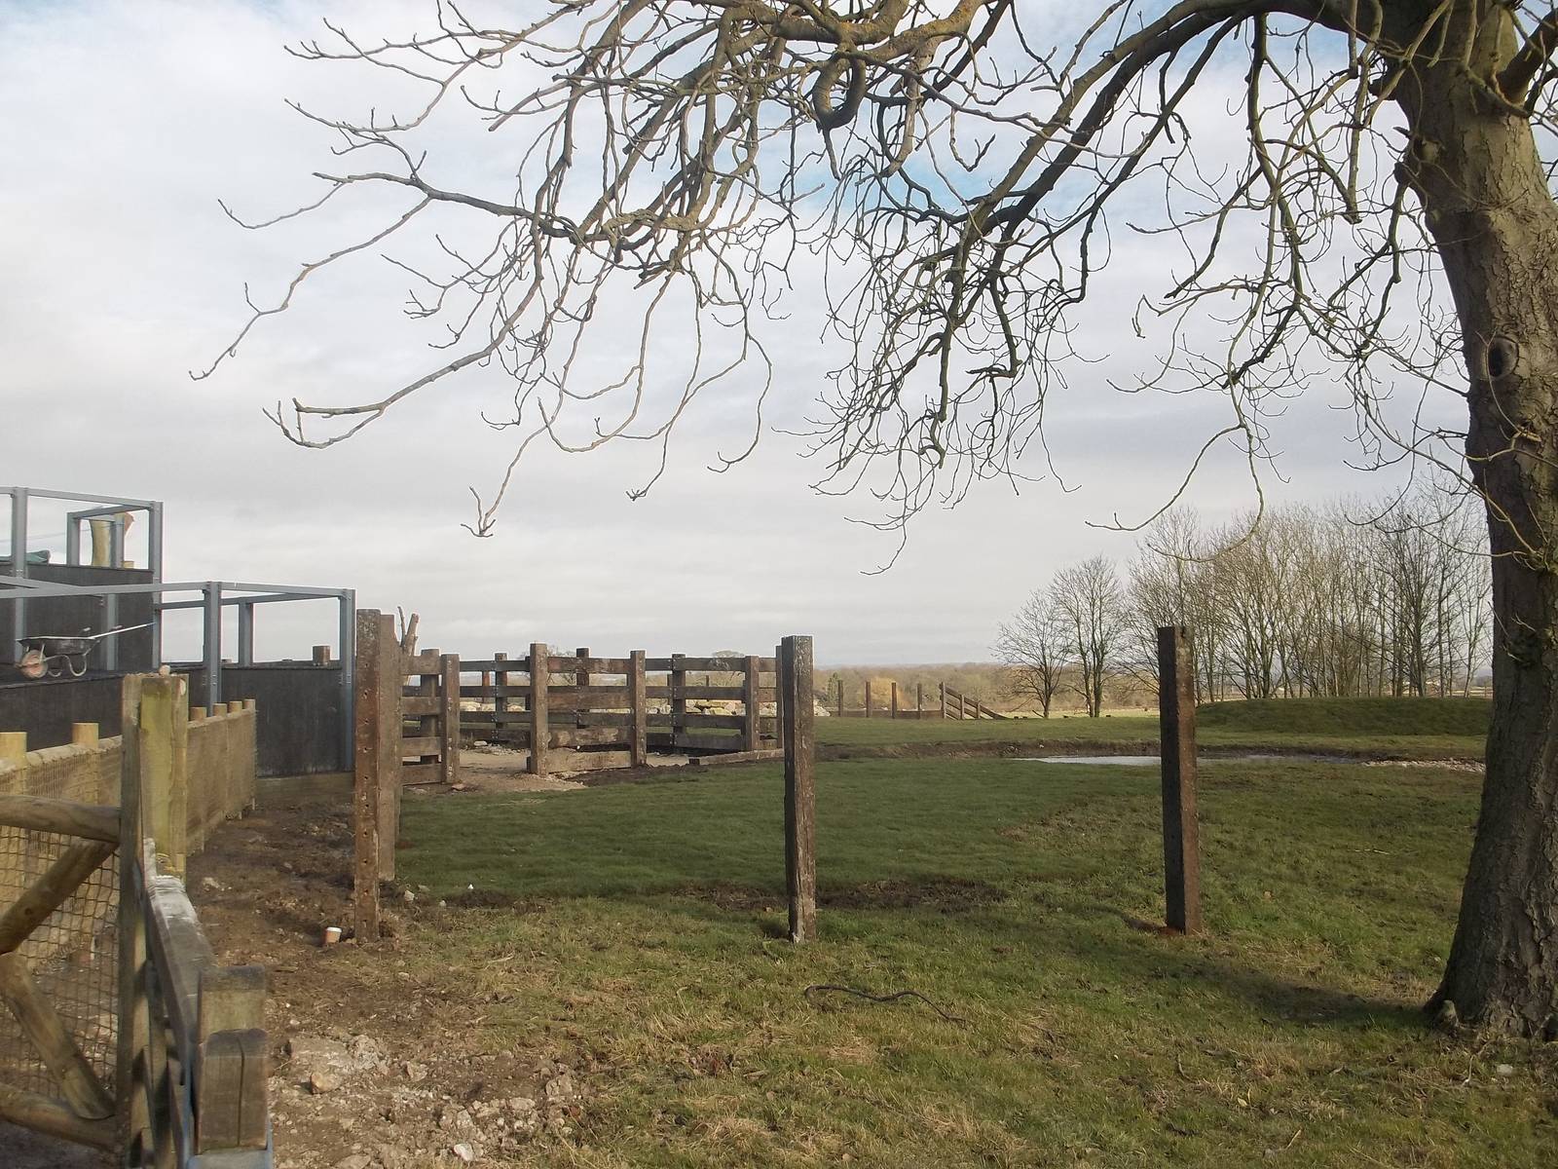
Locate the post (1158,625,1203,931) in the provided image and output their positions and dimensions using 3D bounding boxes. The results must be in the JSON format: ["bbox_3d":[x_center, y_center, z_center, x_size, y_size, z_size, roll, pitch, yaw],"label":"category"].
[{"bbox_3d":[2.502,1.217,9.250,0.130,1.880,0.240,0,-3,-14],"label":"post"}]

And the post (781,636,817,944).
[{"bbox_3d":[0.123,1.260,9.100,0.130,1.870,0.240,0,-3,-14],"label":"post"}]

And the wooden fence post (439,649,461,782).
[{"bbox_3d":[-4.655,1.902,21.000,0.130,1.850,0.250,-3,-4,38],"label":"wooden fence post"}]

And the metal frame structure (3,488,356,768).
[{"bbox_3d":[-9.195,0.494,19.171,6.800,3.900,3.900,-3,-4,34],"label":"metal frame structure"}]

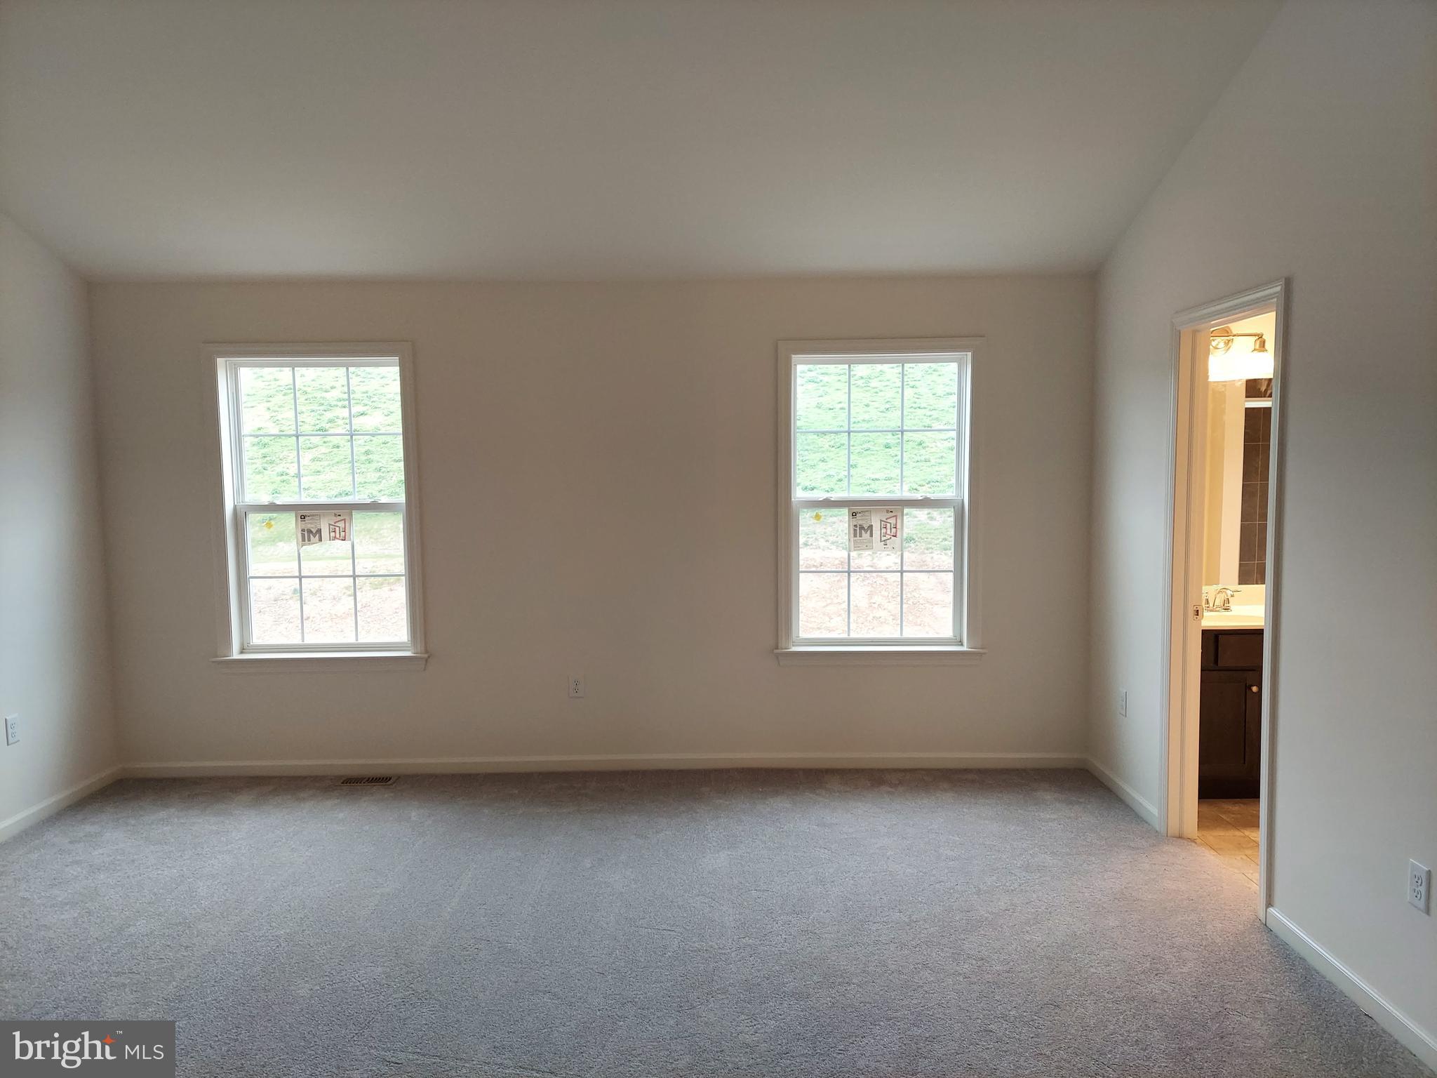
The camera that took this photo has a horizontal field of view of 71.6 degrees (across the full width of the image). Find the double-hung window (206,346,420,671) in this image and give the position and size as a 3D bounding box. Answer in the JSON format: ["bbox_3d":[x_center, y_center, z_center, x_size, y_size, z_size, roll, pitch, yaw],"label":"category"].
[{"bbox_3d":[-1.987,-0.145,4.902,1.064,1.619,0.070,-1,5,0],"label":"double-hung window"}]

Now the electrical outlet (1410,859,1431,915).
[{"bbox_3d":[1.816,0.898,2.572,0.012,0.115,0.074,-1,5,0],"label":"electrical outlet"}]

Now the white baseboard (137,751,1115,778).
[{"bbox_3d":[-0.584,1.135,5.003,4.868,0.080,0.018,-1,5,0],"label":"white baseboard"}]

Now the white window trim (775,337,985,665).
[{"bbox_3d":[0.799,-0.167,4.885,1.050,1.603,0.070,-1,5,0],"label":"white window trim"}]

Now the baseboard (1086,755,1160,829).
[{"bbox_3d":[1.833,1.135,4.557,0.018,0.080,0.862,-1,5,0],"label":"baseboard"}]

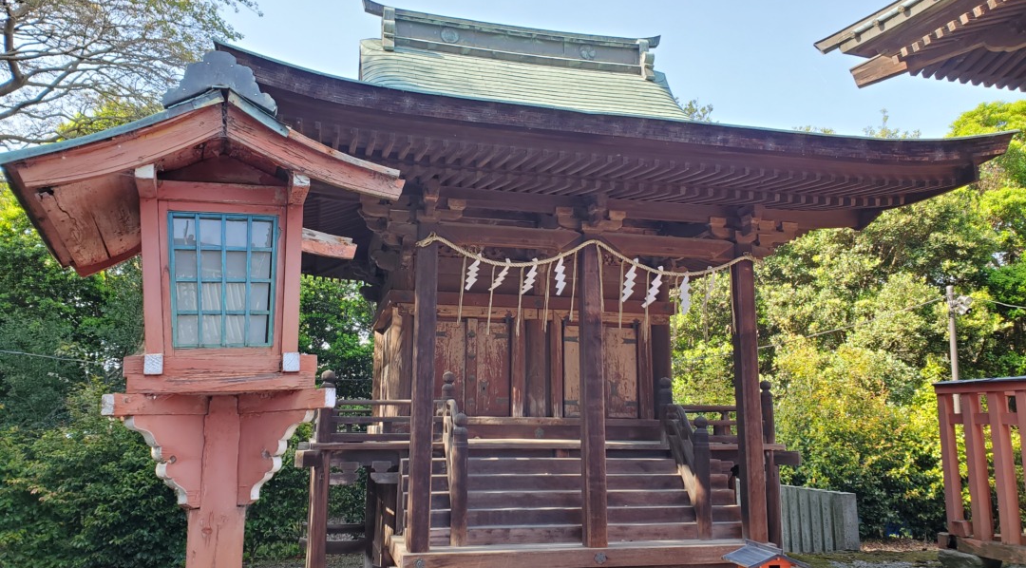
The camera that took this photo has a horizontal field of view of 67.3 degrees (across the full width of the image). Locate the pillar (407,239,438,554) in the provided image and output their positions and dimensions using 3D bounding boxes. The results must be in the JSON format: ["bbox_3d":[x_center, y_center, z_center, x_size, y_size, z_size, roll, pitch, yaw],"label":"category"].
[{"bbox_3d":[-0.784,0.885,6.627,0.180,2.690,0.180,3,-11,-12],"label":"pillar"}]

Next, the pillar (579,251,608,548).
[{"bbox_3d":[0.720,0.958,6.948,0.180,2.690,0.180,3,-11,-12],"label":"pillar"}]

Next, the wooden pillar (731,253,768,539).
[{"bbox_3d":[2.229,1.030,7.271,0.180,2.690,0.180,3,-11,-12],"label":"wooden pillar"}]

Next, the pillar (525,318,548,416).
[{"bbox_3d":[0.275,0.963,9.030,0.270,1.160,0.270,0,-11,0],"label":"pillar"}]

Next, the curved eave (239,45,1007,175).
[{"bbox_3d":[1.020,-1.162,6.024,6.200,0.400,0.780,3,-11,-12],"label":"curved eave"}]

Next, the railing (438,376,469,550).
[{"bbox_3d":[-0.571,1.579,7.222,0.150,1.550,0.980,3,-11,-12],"label":"railing"}]

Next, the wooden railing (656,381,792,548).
[{"bbox_3d":[2.277,1.719,7.851,1.310,1.550,0.940,3,-11,-12],"label":"wooden railing"}]

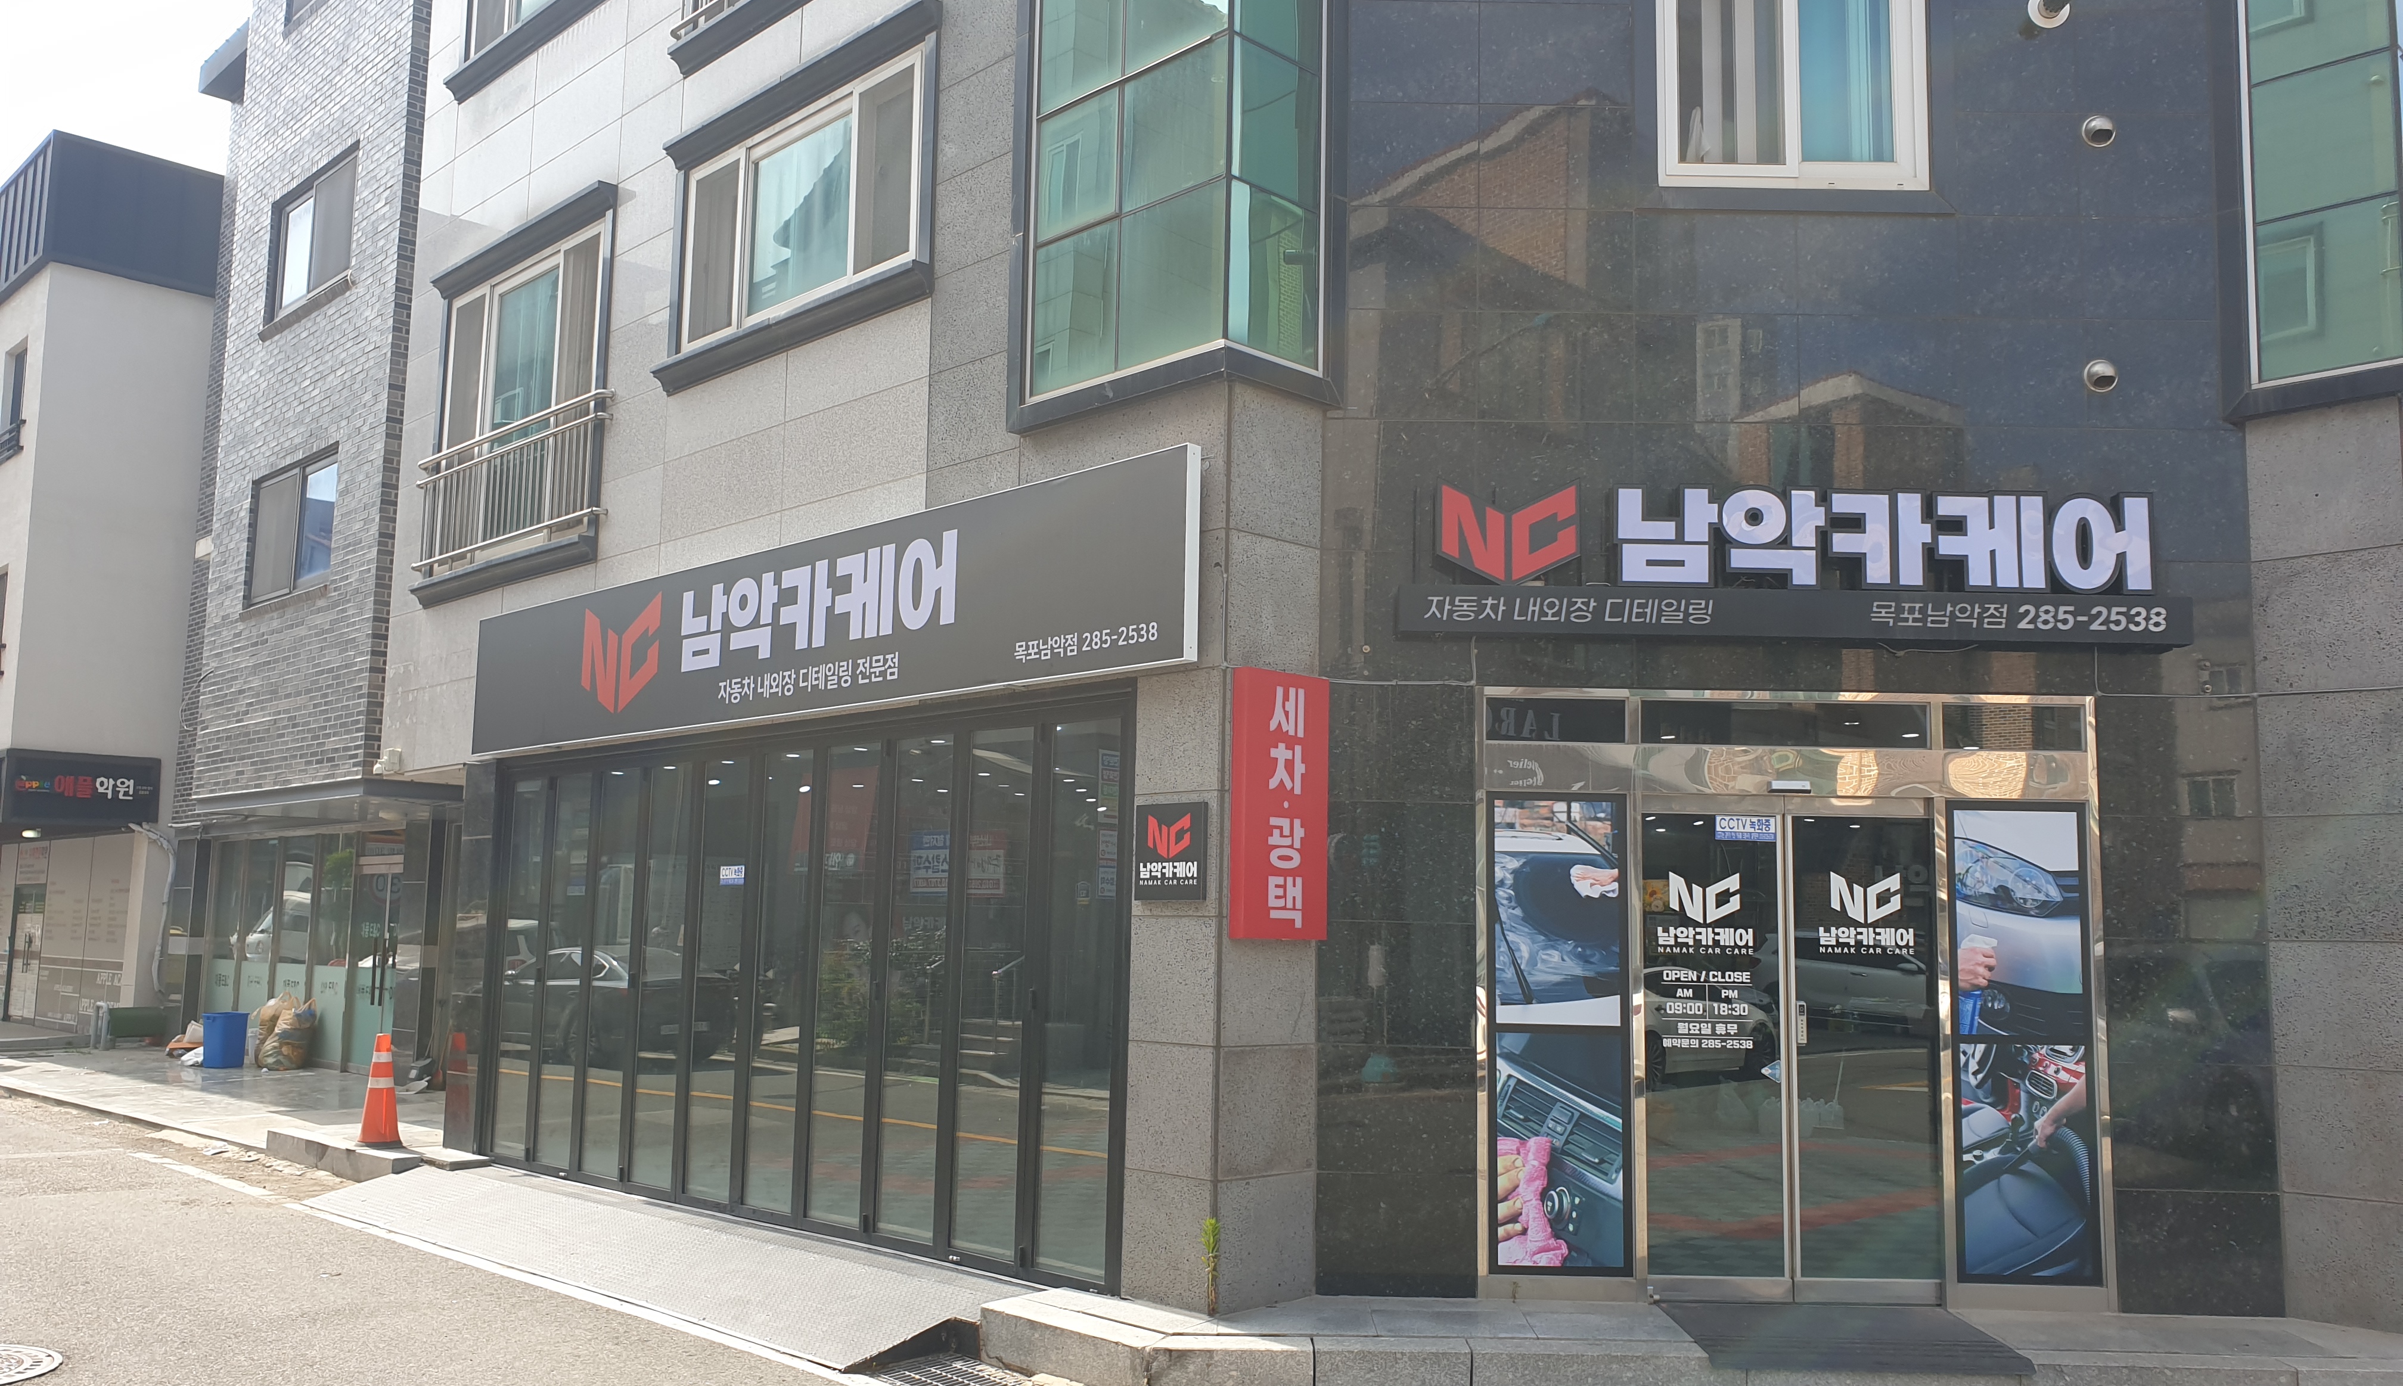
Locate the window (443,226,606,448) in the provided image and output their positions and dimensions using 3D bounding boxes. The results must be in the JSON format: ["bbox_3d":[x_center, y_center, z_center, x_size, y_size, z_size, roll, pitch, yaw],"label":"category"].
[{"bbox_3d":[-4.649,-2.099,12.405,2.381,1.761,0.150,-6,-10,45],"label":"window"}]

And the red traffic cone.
[{"bbox_3d":[-5.497,2.666,12.154,0.300,0.715,0.300,-6,-10,45],"label":"red traffic cone"}]

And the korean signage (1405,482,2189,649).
[{"bbox_3d":[2.505,-0.534,7.695,3.299,0.662,0.160,1,-7,1],"label":"korean signage"}]

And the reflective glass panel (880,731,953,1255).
[{"bbox_3d":[-1.334,1.369,8.459,0.474,2.338,0.050,-6,-10,44],"label":"reflective glass panel"}]

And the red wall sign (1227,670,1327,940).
[{"bbox_3d":[0.322,0.455,7.255,0.080,1.066,0.488,-6,-10,44],"label":"red wall sign"}]

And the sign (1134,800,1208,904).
[{"bbox_3d":[-0.114,0.645,7.291,0.397,0.386,0.040,-6,-10,45],"label":"sign"}]

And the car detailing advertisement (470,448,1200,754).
[{"bbox_3d":[-2.377,-0.305,9.541,6.586,0.888,0.090,-6,-10,44],"label":"car detailing advertisement"}]

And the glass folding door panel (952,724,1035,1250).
[{"bbox_3d":[-0.917,1.332,8.133,0.456,2.326,0.050,-6,-10,45],"label":"glass folding door panel"}]

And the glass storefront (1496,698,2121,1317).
[{"bbox_3d":[2.465,1.259,7.596,2.599,2.525,0.130,1,-7,1],"label":"glass storefront"}]

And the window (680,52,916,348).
[{"bbox_3d":[-2.220,-2.620,9.862,2.279,1.117,0.130,-6,-10,44],"label":"window"}]

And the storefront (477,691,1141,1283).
[{"bbox_3d":[-2.421,1.430,9.527,5.979,2.442,0.120,-6,-10,44],"label":"storefront"}]

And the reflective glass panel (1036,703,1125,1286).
[{"bbox_3d":[-0.506,1.283,7.726,0.445,2.337,0.050,-6,-10,45],"label":"reflective glass panel"}]

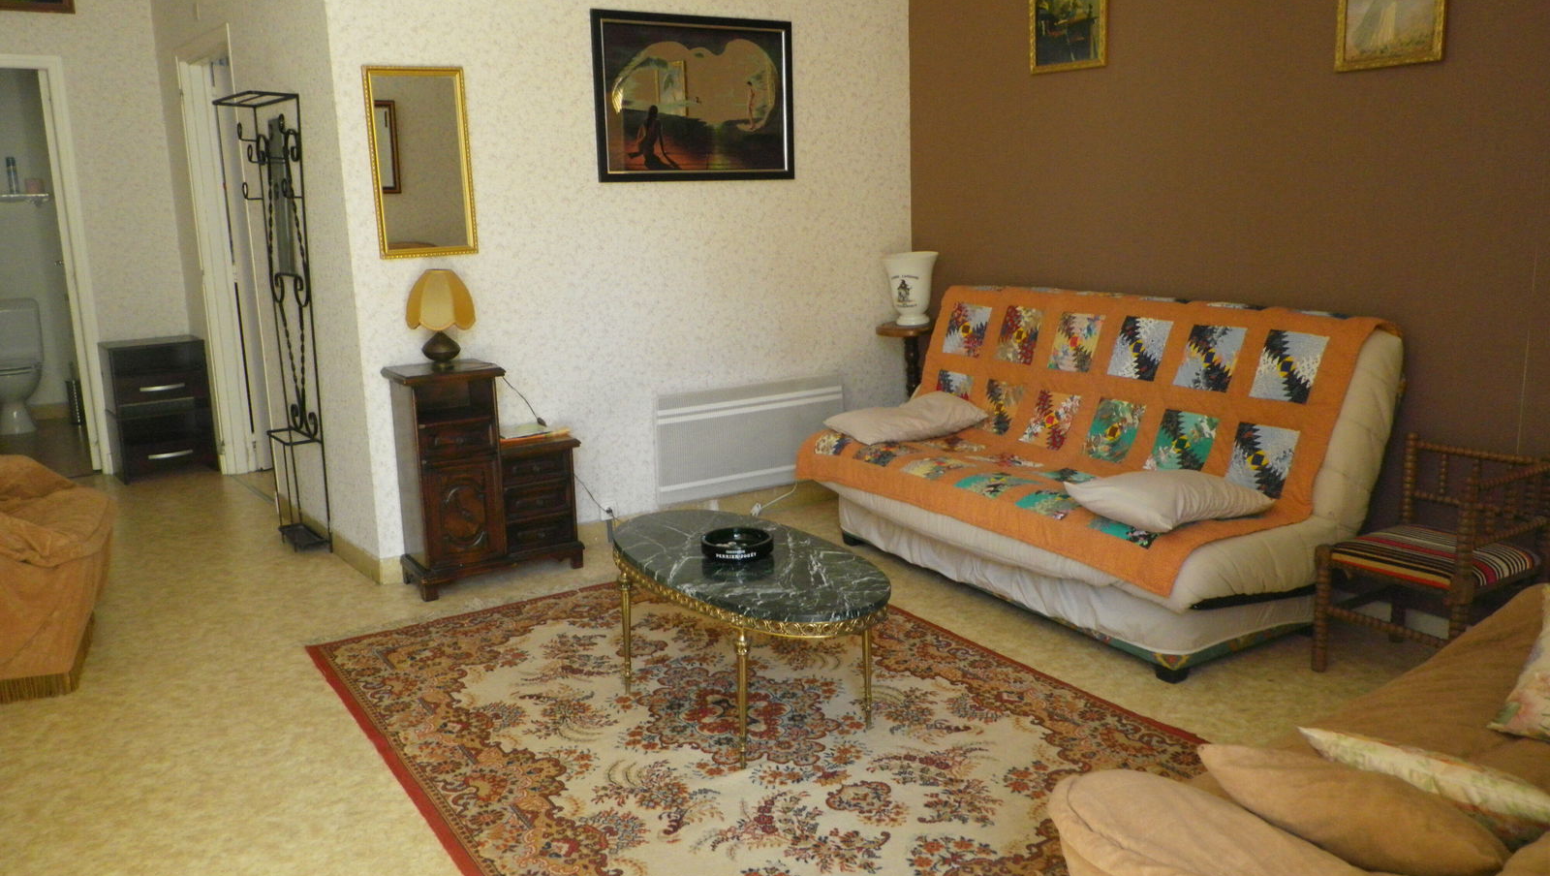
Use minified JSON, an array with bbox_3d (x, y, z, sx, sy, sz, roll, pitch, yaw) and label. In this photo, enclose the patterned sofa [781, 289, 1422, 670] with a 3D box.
[{"bbox_3d":[0.932,0.035,4.183,0.868,0.961,1.916,-8,13,-30],"label":"patterned sofa"}]

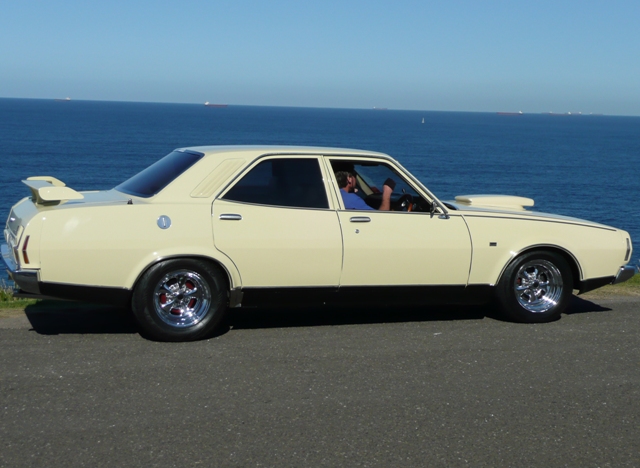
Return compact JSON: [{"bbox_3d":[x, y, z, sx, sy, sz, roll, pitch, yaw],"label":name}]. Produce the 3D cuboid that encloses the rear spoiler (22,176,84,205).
[{"bbox_3d":[-2.007,-0.326,8.594,0.340,0.150,1.360,0,7,-18],"label":"rear spoiler"}]

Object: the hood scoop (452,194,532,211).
[{"bbox_3d":[1.458,-0.271,9.758,0.600,0.130,0.410,0,7,-18],"label":"hood scoop"}]

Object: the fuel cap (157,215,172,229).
[{"bbox_3d":[-1.092,-0.086,8.045,0.102,0.102,0.030,-1,0,-18],"label":"fuel cap"}]

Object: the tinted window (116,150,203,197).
[{"bbox_3d":[-1.281,-0.477,8.819,0.580,0.100,1.270,-36,16,-11],"label":"tinted window"}]

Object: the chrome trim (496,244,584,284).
[{"bbox_3d":[1.714,0.228,8.906,0.800,0.320,0.050,0,7,-18],"label":"chrome trim"}]

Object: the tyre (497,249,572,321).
[{"bbox_3d":[1.685,0.398,9.044,0.590,0.590,0.215,0,7,-18],"label":"tyre"}]

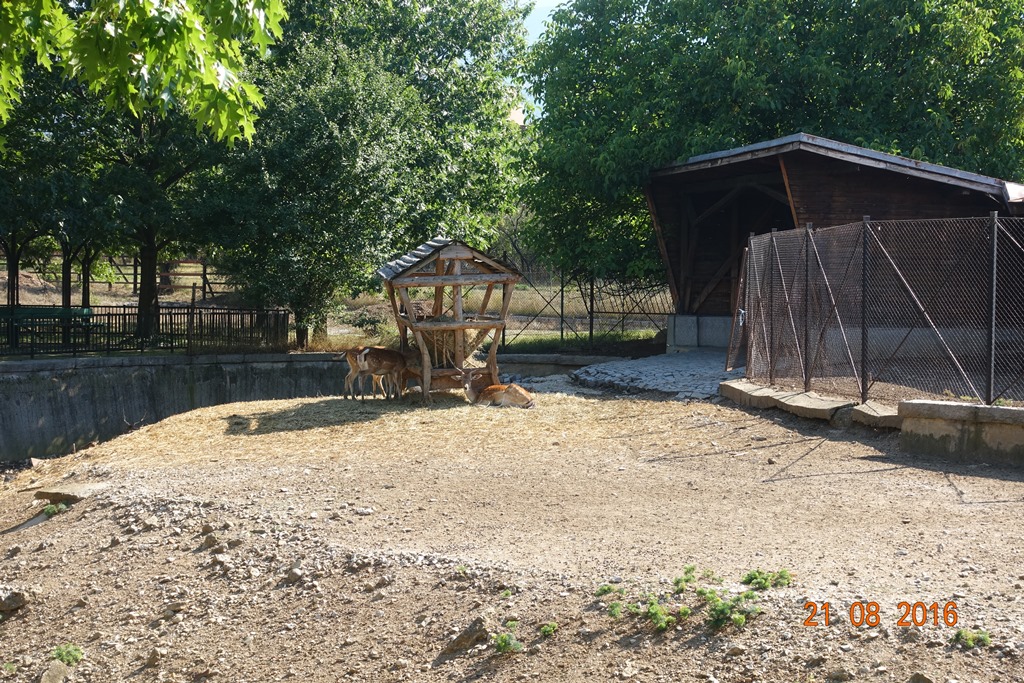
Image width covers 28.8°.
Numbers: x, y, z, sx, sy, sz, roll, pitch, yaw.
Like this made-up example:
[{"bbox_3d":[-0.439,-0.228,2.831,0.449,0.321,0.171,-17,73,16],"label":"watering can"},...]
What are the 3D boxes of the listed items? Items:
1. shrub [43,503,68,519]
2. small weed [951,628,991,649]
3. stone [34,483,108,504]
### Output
[{"bbox_3d":[-4.172,1.545,18.200,0.235,0.140,0.210,0,1,0],"label":"shrub"},{"bbox_3d":[2.648,1.715,11.500,0.230,0.115,0.200,0,1,0],"label":"small weed"},{"bbox_3d":[-4.115,1.420,18.600,0.680,0.190,0.550,0,1,0],"label":"stone"}]

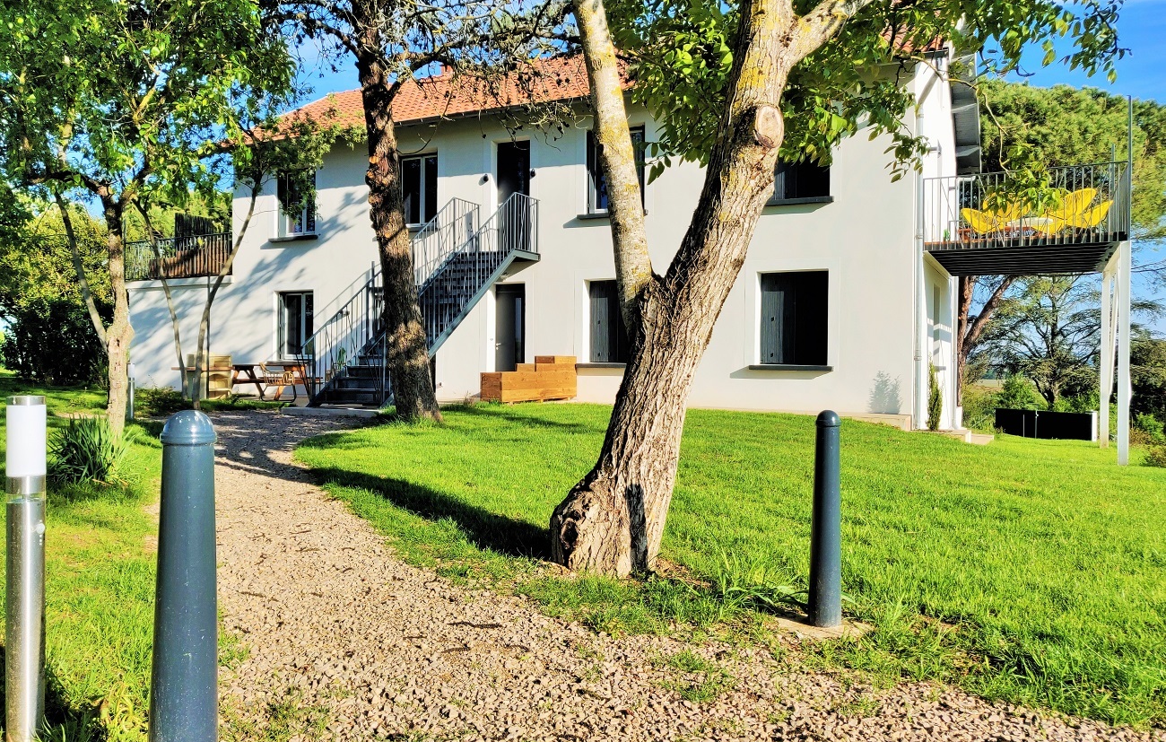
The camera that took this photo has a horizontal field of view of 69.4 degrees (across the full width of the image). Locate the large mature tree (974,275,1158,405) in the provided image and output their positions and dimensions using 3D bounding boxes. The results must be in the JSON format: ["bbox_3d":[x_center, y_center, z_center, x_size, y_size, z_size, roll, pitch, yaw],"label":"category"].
[{"bbox_3d":[23.308,-2.196,41.000,9.000,8.200,9.000,0,1,0],"label":"large mature tree"}]

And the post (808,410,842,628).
[{"bbox_3d":[0.974,0.587,3.380,0.125,0.860,0.125,0,1,0],"label":"post"}]

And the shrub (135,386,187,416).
[{"bbox_3d":[-6.769,0.482,13.500,0.850,0.500,0.750,0,1,0],"label":"shrub"}]

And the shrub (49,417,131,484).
[{"bbox_3d":[-3.808,0.608,6.500,0.580,0.530,0.550,0,1,0],"label":"shrub"}]

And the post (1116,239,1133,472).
[{"bbox_3d":[7.910,-0.266,12.300,0.150,3.300,0.150,1,1,28],"label":"post"}]

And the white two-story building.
[{"bbox_3d":[-1.225,-3.279,20.680,19.600,8.000,9.400,1,1,28],"label":"white two-story building"}]

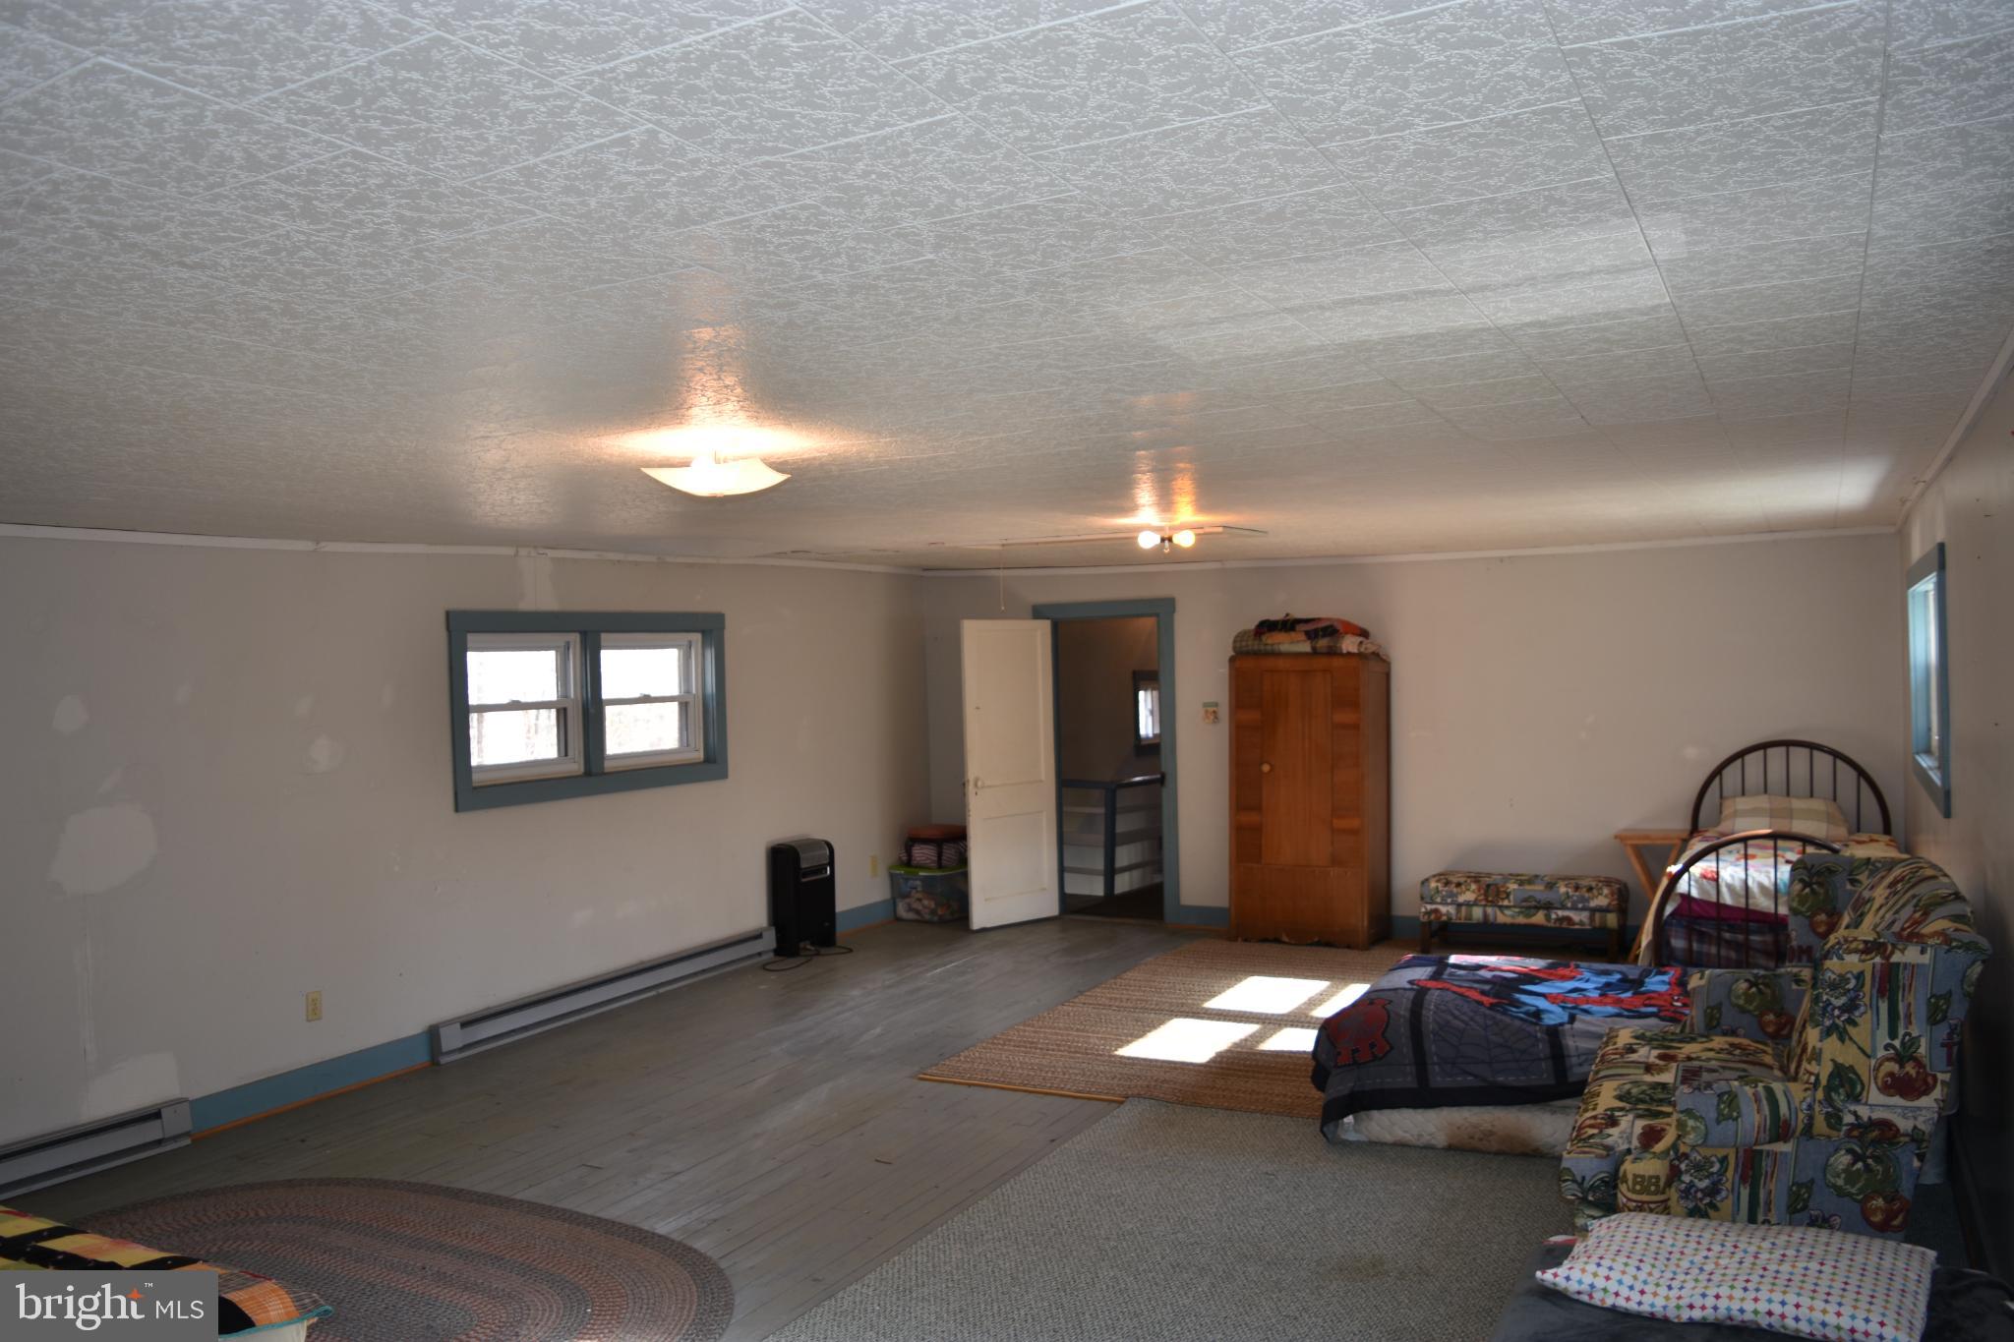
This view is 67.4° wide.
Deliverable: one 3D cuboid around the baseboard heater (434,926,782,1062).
[{"bbox_3d":[-1.994,1.669,7.901,0.075,0.185,2.500,-1,1,28],"label":"baseboard heater"}]

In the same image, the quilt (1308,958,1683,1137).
[{"bbox_3d":[2.244,1.467,5.669,1.850,0.420,1.380,-1,0,23],"label":"quilt"}]

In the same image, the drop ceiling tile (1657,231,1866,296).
[{"bbox_3d":[1.192,-0.647,2.389,0.303,0.020,0.303,-1,1,28],"label":"drop ceiling tile"}]

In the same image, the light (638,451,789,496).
[{"bbox_3d":[-0.768,-0.523,3.993,0.310,0.120,0.310,-2,1,8],"label":"light"}]

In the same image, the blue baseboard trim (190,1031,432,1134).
[{"bbox_3d":[-2.761,1.659,6.113,0.020,0.132,1.122,-1,0,26],"label":"blue baseboard trim"}]

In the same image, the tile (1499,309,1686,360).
[{"bbox_3d":[1.164,-0.660,2.967,0.305,0.016,0.305,-1,0,28],"label":"tile"}]

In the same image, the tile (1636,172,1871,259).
[{"bbox_3d":[1.048,-0.641,2.119,0.305,0.016,0.305,-1,1,28],"label":"tile"}]

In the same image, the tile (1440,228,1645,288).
[{"bbox_3d":[0.872,-0.654,2.426,0.305,0.016,0.305,-1,0,28],"label":"tile"}]

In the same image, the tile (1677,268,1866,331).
[{"bbox_3d":[1.337,-0.651,2.657,0.303,0.020,0.303,-1,1,28],"label":"tile"}]

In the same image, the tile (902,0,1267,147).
[{"bbox_3d":[0.087,-0.628,1.602,0.303,0.020,0.303,-1,0,28],"label":"tile"}]

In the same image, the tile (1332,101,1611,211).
[{"bbox_3d":[0.585,-0.648,1.897,0.305,0.016,0.305,-1,0,28],"label":"tile"}]

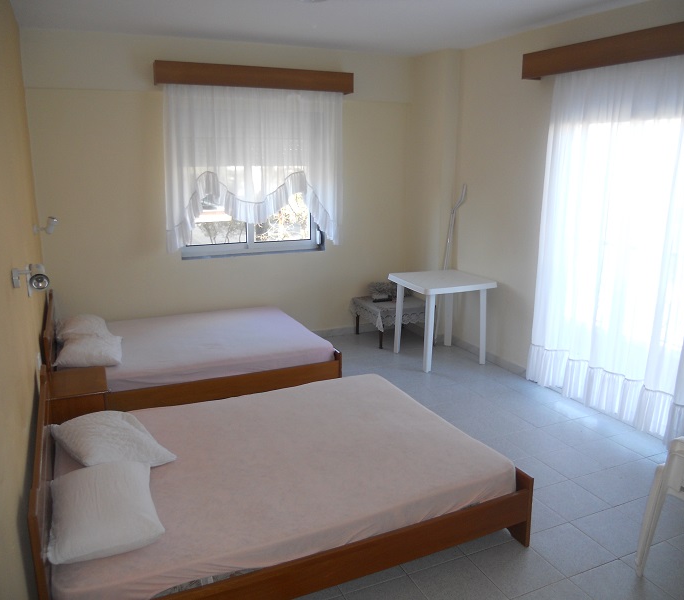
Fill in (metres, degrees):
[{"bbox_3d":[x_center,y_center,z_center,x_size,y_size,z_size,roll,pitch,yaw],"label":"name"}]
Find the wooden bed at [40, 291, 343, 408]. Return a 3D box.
[{"bbox_3d":[-1.196,0.340,4.902,2.015,0.754,1.385,-6,15,-25],"label":"wooden bed"}]

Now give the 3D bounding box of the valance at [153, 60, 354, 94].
[{"bbox_3d":[-0.732,-1.955,5.510,1.801,0.179,0.165,-6,15,-25],"label":"valance"}]

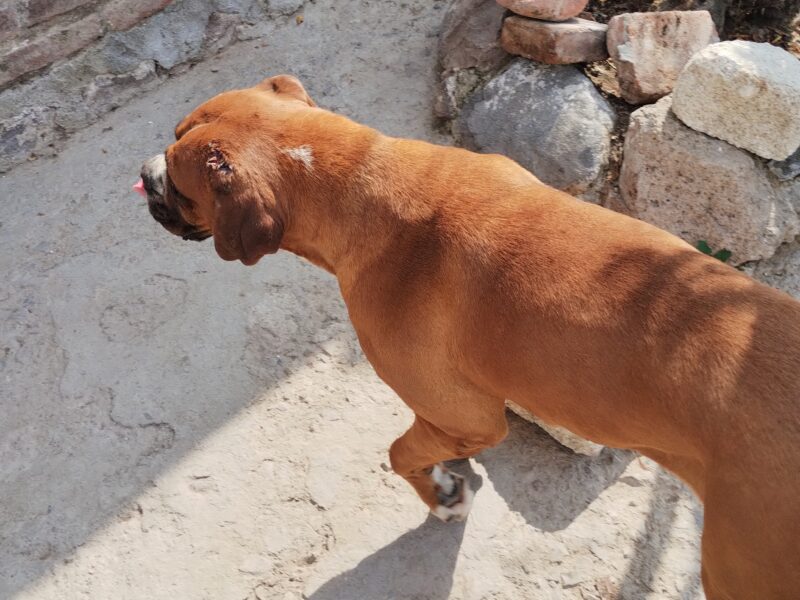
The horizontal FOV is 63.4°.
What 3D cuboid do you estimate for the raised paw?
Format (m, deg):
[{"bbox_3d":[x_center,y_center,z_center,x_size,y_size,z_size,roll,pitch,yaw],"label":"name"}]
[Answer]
[{"bbox_3d":[0.084,0.308,1.040,0.060,0.080,0.050,-31,29,-21],"label":"raised paw"}]

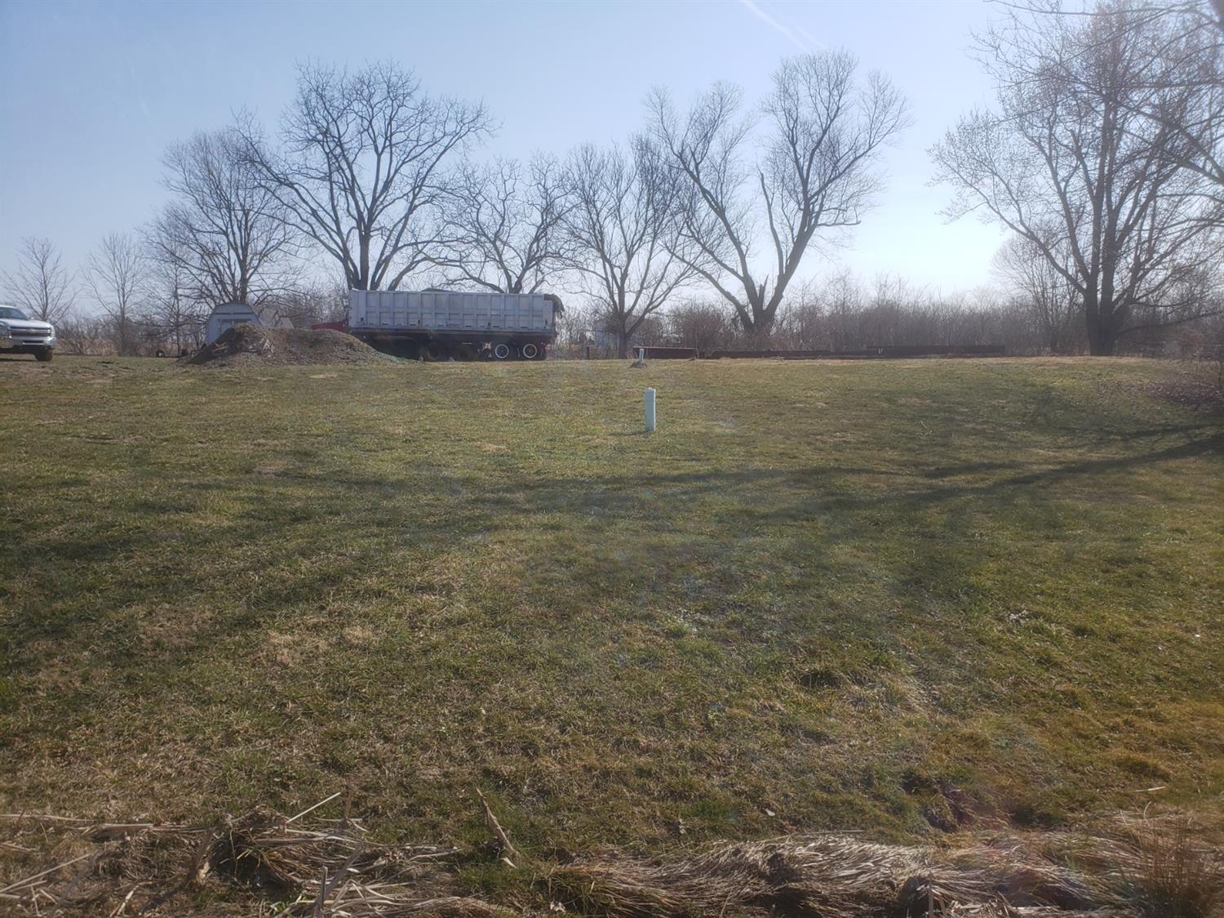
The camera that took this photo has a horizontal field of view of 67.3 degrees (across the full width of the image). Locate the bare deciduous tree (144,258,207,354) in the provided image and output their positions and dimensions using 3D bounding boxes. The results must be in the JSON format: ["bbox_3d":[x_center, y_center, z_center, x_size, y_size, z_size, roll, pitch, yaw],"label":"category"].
[{"bbox_3d":[-27.008,-9.350,56.629,3.830,5.935,3.638,-3,8,-25],"label":"bare deciduous tree"}]

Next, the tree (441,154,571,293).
[{"bbox_3d":[-5.798,-10.957,50.312,7.119,11.015,6.763,0,7,-7],"label":"tree"}]

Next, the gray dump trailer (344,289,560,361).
[{"bbox_3d":[-7.183,-6.121,42.840,9.500,3.200,2.500,1,7,0],"label":"gray dump trailer"}]

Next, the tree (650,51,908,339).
[{"bbox_3d":[9.724,-14.174,51.944,14.592,16.901,11.674,2,7,10],"label":"tree"}]

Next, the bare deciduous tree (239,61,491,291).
[{"bbox_3d":[-13.862,-13.618,50.990,13.953,16.163,11.860,-1,7,-15],"label":"bare deciduous tree"}]

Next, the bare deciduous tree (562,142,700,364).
[{"bbox_3d":[1.032,-11.106,49.279,7.281,11.532,6.917,1,7,1],"label":"bare deciduous tree"}]

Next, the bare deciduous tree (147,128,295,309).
[{"bbox_3d":[-24.175,-13.158,56.149,9.055,13.612,8.603,-2,8,-23],"label":"bare deciduous tree"}]

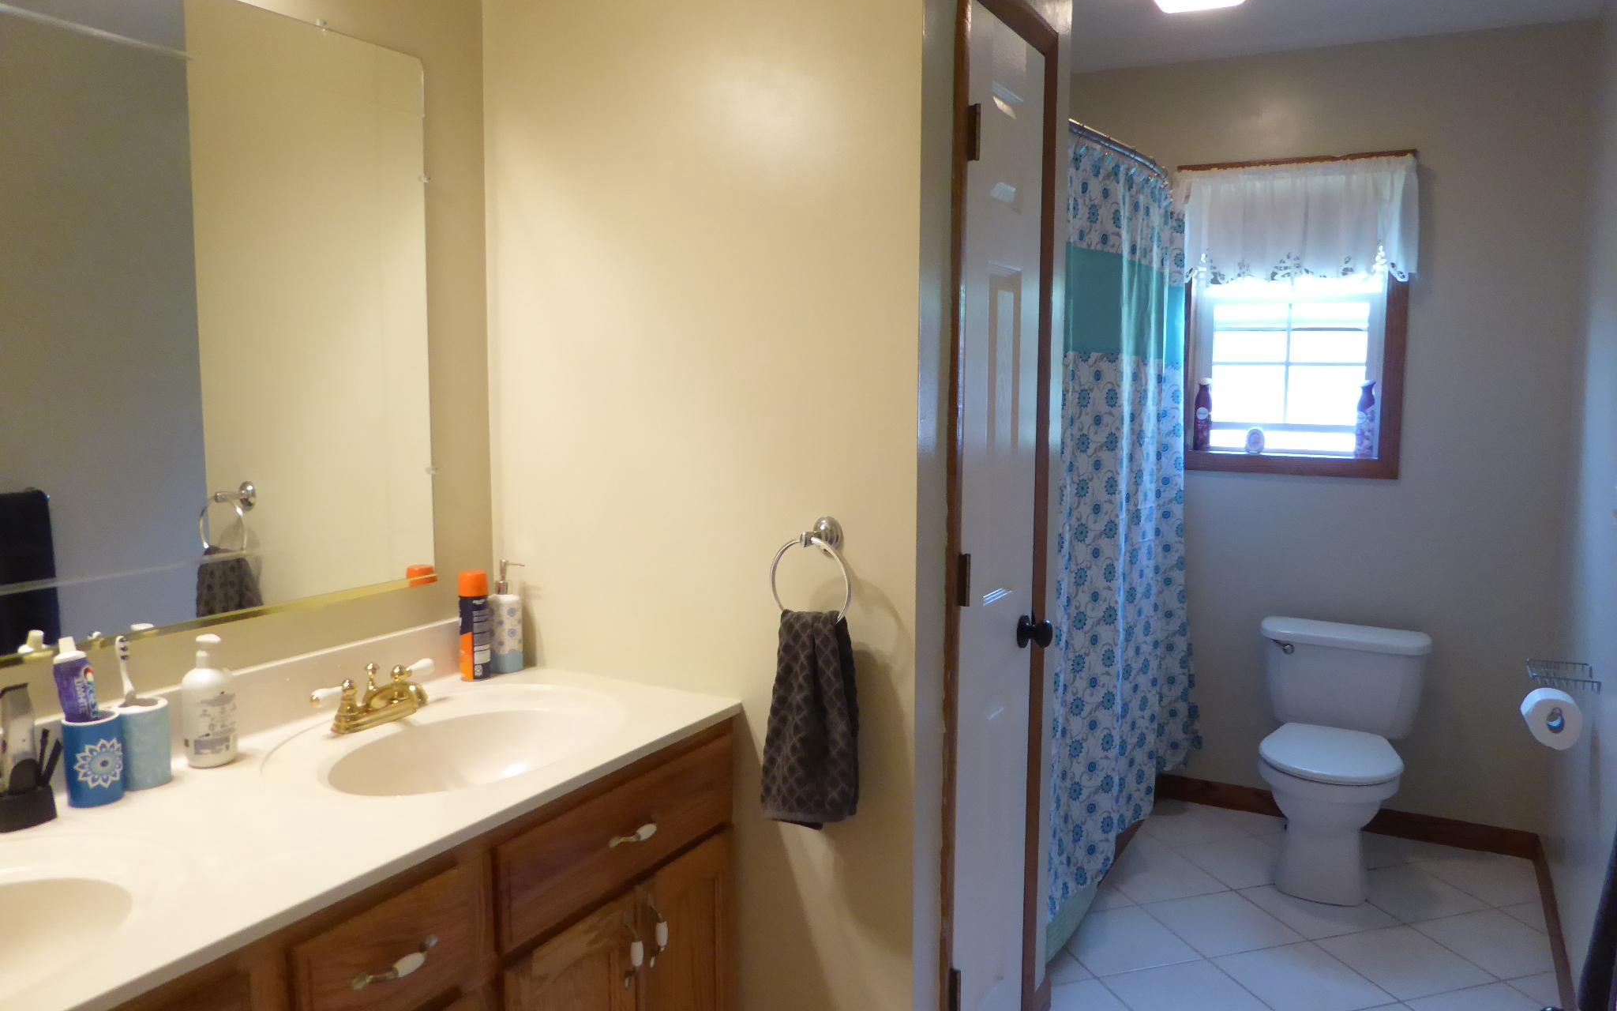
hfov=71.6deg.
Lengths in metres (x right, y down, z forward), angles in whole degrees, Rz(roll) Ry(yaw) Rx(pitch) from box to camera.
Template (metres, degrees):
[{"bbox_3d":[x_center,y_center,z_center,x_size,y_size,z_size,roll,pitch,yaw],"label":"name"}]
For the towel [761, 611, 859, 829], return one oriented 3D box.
[{"bbox_3d":[0.000,0.351,1.818,0.172,0.362,0.080,3,7,29],"label":"towel"}]

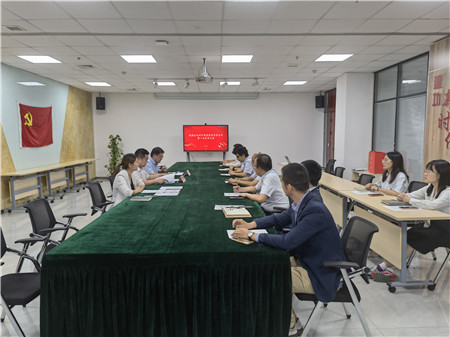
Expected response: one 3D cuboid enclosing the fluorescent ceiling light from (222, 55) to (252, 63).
[{"bbox_3d":[0.237,-2.070,6.043,0.600,0.050,0.600,-1,6,-1],"label":"fluorescent ceiling light"}]

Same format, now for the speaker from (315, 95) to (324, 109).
[{"bbox_3d":[3.172,-2.192,10.788,0.270,0.410,0.260,2,7,23],"label":"speaker"}]

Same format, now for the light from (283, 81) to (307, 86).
[{"bbox_3d":[1.964,-2.402,9.072,0.600,0.050,0.600,-1,6,-1],"label":"light"}]

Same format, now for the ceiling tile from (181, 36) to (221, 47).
[{"bbox_3d":[-0.338,-1.917,4.857,0.595,0.020,0.595,-1,6,-1],"label":"ceiling tile"}]

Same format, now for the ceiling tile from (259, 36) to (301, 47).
[{"bbox_3d":[0.858,-1.935,4.862,0.600,0.020,0.600,-1,6,-1],"label":"ceiling tile"}]

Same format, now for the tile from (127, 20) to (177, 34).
[{"bbox_3d":[-0.926,-1.847,4.250,0.595,0.020,0.595,-1,6,-1],"label":"tile"}]

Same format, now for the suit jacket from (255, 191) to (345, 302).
[{"bbox_3d":[0.544,0.502,2.327,0.640,0.700,0.520,-1,6,-4],"label":"suit jacket"}]

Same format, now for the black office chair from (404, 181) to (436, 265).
[{"bbox_3d":[2.340,0.669,4.200,0.600,0.880,0.580,-1,6,-2],"label":"black office chair"}]

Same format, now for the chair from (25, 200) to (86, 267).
[{"bbox_3d":[-1.537,0.747,3.124,0.580,0.840,0.580,-1,6,-7],"label":"chair"}]

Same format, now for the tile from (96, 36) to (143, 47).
[{"bbox_3d":[-1.537,-1.903,4.836,0.595,0.020,0.595,-1,6,-1],"label":"tile"}]

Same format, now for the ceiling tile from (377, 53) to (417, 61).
[{"bbox_3d":[3.239,-2.086,6.115,0.595,0.020,0.595,-1,6,-1],"label":"ceiling tile"}]

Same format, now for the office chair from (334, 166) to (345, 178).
[{"bbox_3d":[1.983,0.401,6.266,0.580,0.860,0.580,-1,6,-1],"label":"office chair"}]

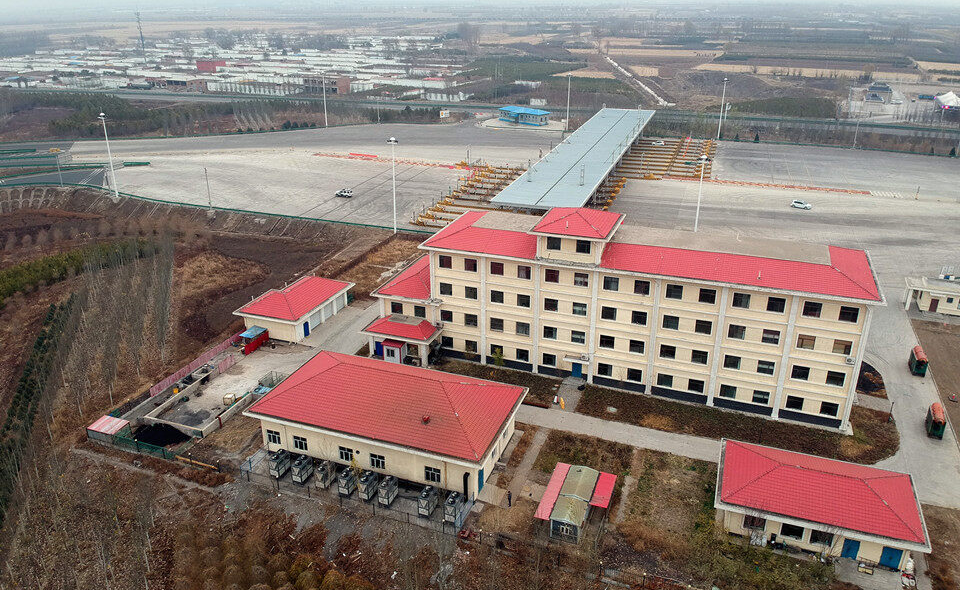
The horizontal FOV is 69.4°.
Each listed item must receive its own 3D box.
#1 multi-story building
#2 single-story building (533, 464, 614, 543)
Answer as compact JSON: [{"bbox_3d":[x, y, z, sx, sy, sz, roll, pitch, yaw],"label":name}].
[{"bbox_3d":[15.597,-0.808,86.906,58.940,20.020,18.900,8,25,20],"label":"multi-story building"},{"bbox_3d":[9.151,19.358,64.941,5.900,2.400,8.500,8,24,19],"label":"single-story building"}]

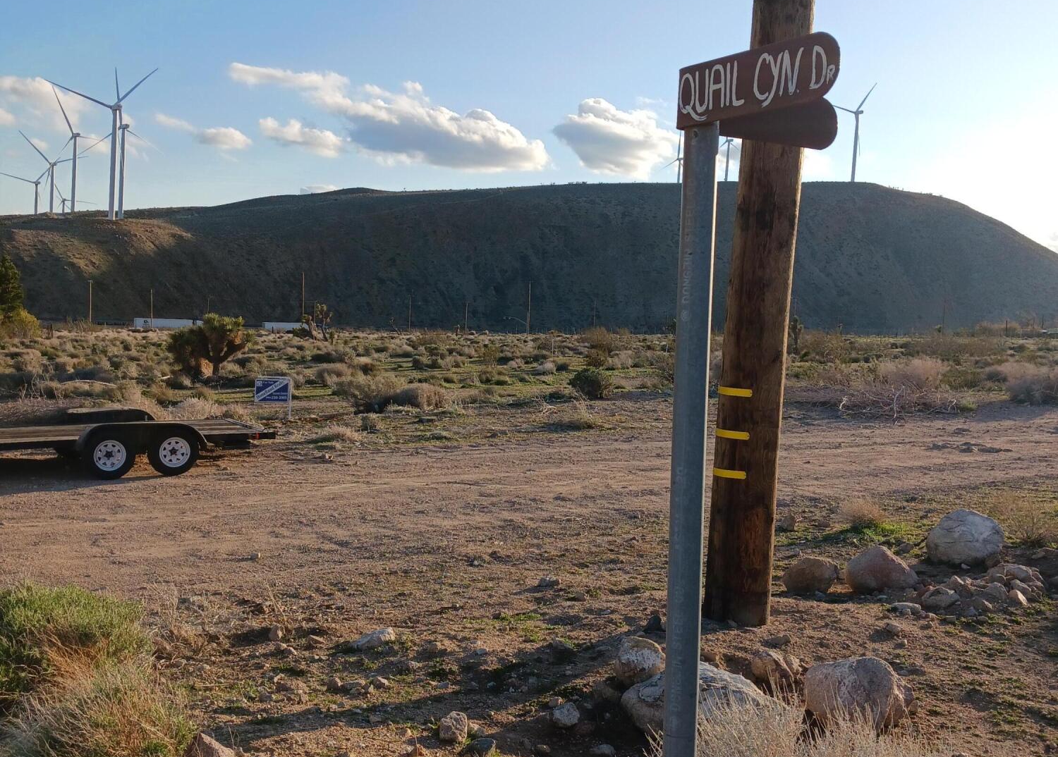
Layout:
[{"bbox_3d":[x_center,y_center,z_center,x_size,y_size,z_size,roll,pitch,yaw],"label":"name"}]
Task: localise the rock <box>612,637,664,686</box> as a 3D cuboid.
[{"bbox_3d":[0.444,1.145,4.450,0.205,0.190,0.180,4,3,7],"label":"rock"}]

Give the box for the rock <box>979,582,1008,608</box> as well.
[{"bbox_3d":[2.576,1.204,6.101,0.168,0.128,0.142,3,3,0],"label":"rock"}]

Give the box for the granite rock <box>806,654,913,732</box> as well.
[{"bbox_3d":[1.270,1.216,4.247,0.417,0.254,0.313,3,3,0],"label":"granite rock"}]

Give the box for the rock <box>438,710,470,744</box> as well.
[{"bbox_3d":[-0.260,1.213,3.820,0.110,0.110,0.100,3,3,-3],"label":"rock"}]

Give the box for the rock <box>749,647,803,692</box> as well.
[{"bbox_3d":[1.032,1.221,4.600,0.221,0.180,0.177,3,3,0],"label":"rock"}]

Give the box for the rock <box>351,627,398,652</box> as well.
[{"bbox_3d":[-0.697,1.175,4.950,0.200,0.090,0.130,3,3,-7],"label":"rock"}]

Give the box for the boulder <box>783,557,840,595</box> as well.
[{"bbox_3d":[1.574,1.106,6.150,0.315,0.210,0.260,4,3,15],"label":"boulder"}]

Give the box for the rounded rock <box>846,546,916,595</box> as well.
[{"bbox_3d":[2.072,1.123,6.464,0.412,0.256,0.330,3,3,0],"label":"rounded rock"}]

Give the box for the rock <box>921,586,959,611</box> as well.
[{"bbox_3d":[2.130,1.142,5.700,0.200,0.120,0.150,5,3,21],"label":"rock"}]

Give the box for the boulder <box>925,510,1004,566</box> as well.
[{"bbox_3d":[2.789,1.024,7.050,0.495,0.345,0.420,5,3,22],"label":"boulder"}]

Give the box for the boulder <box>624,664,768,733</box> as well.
[{"bbox_3d":[0.615,1.183,4.050,0.550,0.270,0.400,4,3,10],"label":"boulder"}]

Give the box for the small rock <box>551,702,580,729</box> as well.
[{"bbox_3d":[0.132,1.220,3.980,0.107,0.090,0.090,4,3,3],"label":"small rock"}]

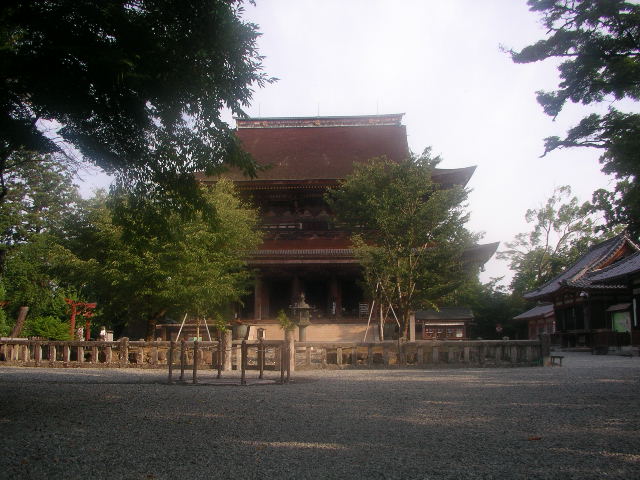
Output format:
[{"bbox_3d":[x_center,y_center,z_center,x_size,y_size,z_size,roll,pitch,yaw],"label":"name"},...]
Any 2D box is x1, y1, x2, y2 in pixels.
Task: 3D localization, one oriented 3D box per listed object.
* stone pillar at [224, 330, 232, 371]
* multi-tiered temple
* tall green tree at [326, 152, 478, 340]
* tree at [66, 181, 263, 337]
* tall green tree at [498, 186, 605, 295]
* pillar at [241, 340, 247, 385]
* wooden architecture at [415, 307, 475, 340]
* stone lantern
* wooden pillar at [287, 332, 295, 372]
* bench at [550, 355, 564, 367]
[{"bbox_3d":[-3.869,4.698,28.930,0.340,1.726,0.340,0,-8,3],"label":"stone pillar"},{"bbox_3d":[0.314,-1.524,85.999,36.500,29.511,35.000,0,-8,3],"label":"multi-tiered temple"},{"bbox_3d":[4.613,0.720,38.255,8.500,11.533,8.000,0,-8,3],"label":"tall green tree"},{"bbox_3d":[-9.005,1.529,38.144,10.500,9.901,9.500,0,-8,3],"label":"tree"},{"bbox_3d":[22.522,2.529,66.268,10.500,16.136,9.500,0,-8,3],"label":"tall green tree"},{"bbox_3d":[-2.402,3.853,21.476,0.180,1.381,0.180,0,-8,3],"label":"pillar"},{"bbox_3d":[10.830,7.661,59.511,5.200,3.737,3.600,0,-8,3],"label":"wooden architecture"},{"bbox_3d":[-1.236,5.323,45.700,1.400,3.628,1.400,0,-8,3],"label":"stone lantern"},{"bbox_3d":[-1.235,4.689,28.629,0.330,1.662,0.330,0,-8,3],"label":"wooden pillar"},{"bbox_3d":[11.244,5.757,32.318,0.650,0.546,0.380,0,-8,3],"label":"bench"}]

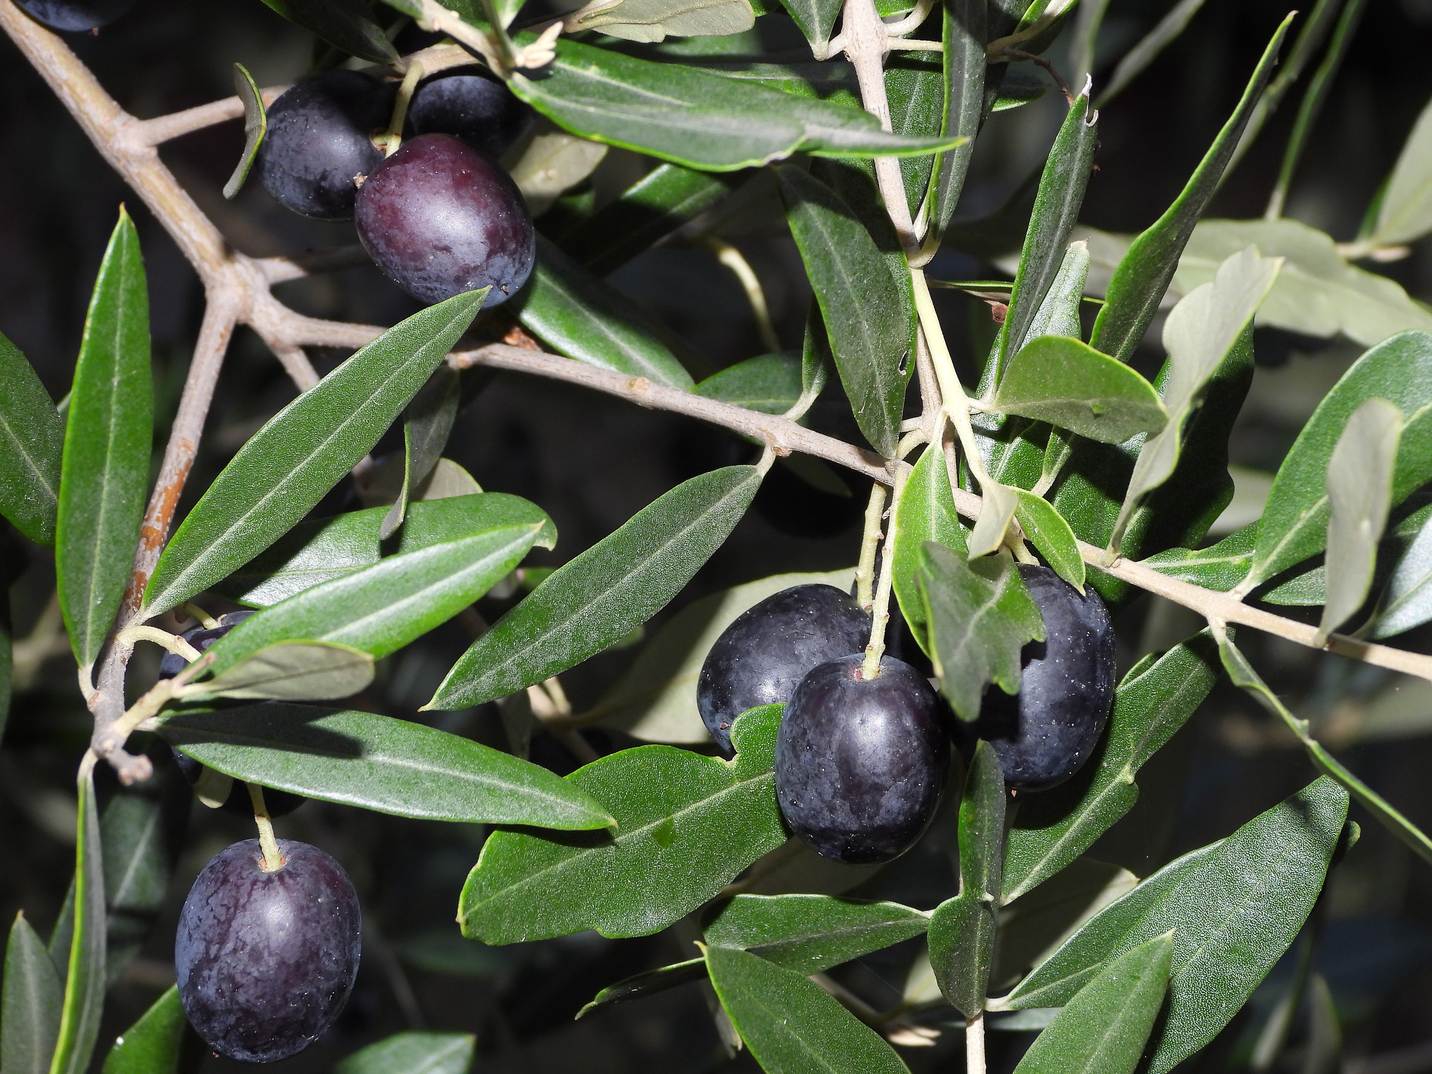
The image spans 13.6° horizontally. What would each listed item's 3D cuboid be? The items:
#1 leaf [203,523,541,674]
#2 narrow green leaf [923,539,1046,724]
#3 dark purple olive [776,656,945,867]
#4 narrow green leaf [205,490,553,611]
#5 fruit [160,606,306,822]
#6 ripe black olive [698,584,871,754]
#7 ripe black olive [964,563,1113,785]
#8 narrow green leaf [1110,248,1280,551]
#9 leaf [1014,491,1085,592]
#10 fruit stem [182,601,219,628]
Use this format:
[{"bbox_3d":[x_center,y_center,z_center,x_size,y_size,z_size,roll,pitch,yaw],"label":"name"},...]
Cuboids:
[{"bbox_3d":[-0.037,0.007,0.642,0.041,0.010,0.006,-24,-26,11],"label":"leaf"},{"bbox_3d":[0.027,0.009,0.597,0.011,0.020,0.004,15,-21,9],"label":"narrow green leaf"},{"bbox_3d":[0.016,0.024,0.650,0.019,0.024,0.019,2,27,0],"label":"dark purple olive"},{"bbox_3d":[-0.037,0.003,0.657,0.039,0.011,0.004,-10,-34,7],"label":"narrow green leaf"},{"bbox_3d":[-0.049,0.019,0.630,0.018,0.022,0.018,-23,21,0],"label":"fruit"},{"bbox_3d":[0.009,0.016,0.664,0.024,0.019,0.019,-42,0,-12],"label":"ripe black olive"},{"bbox_3d":[0.035,0.015,0.660,0.019,0.025,0.019,5,6,0],"label":"ripe black olive"},{"bbox_3d":[0.051,-0.014,0.641,0.009,0.040,0.004,37,29,19],"label":"narrow green leaf"},{"bbox_3d":[0.034,0.001,0.612,0.005,0.013,0.002,-29,-16,-24],"label":"leaf"},{"bbox_3d":[-0.057,0.008,0.660,0.005,0.001,0.001,38,0,0],"label":"fruit stem"}]

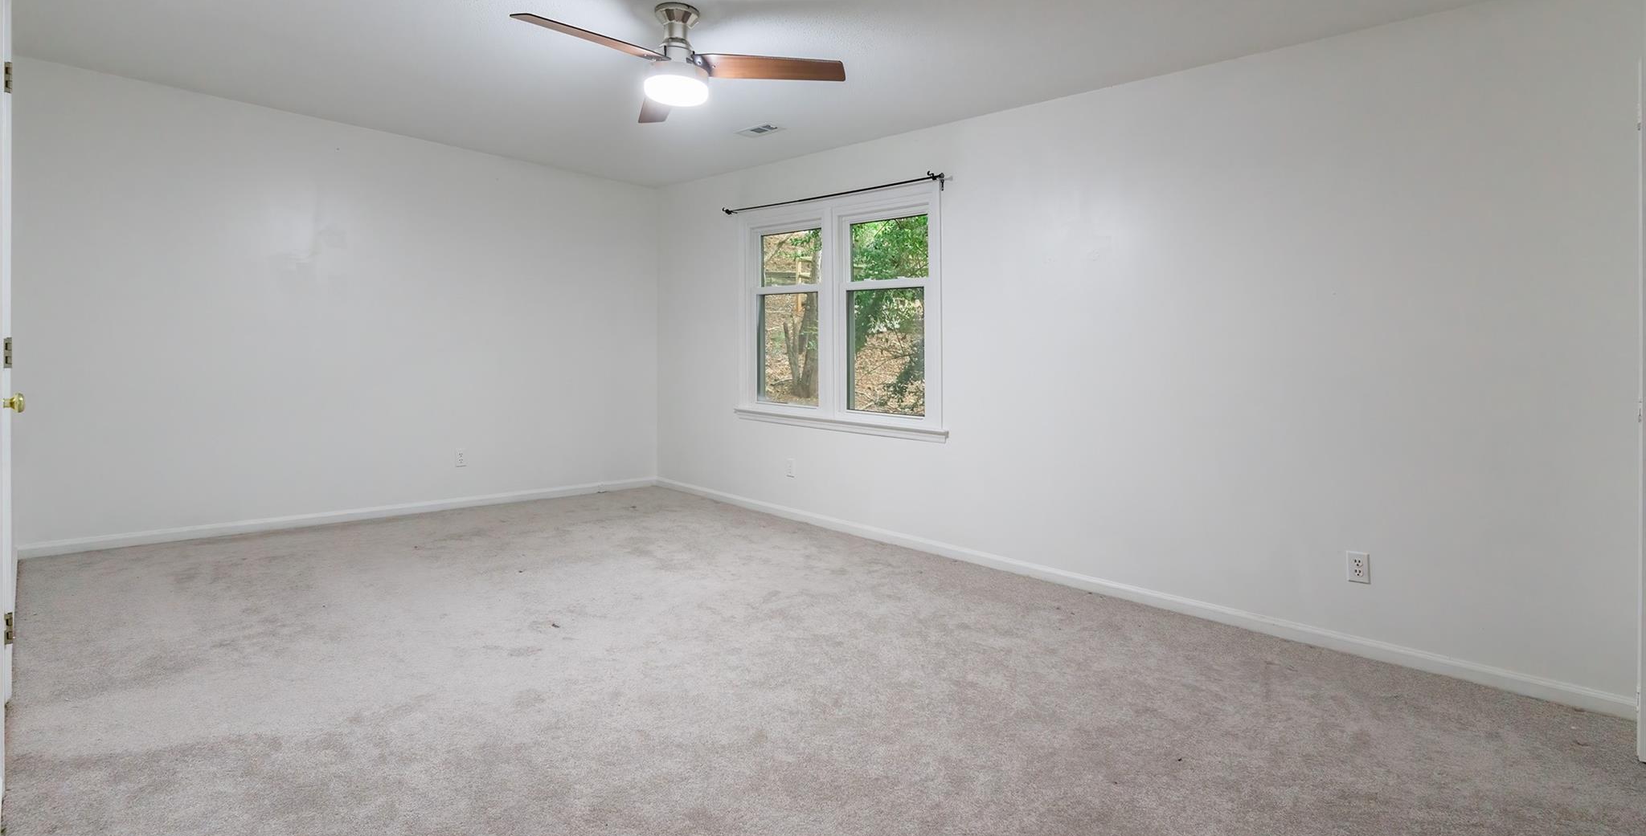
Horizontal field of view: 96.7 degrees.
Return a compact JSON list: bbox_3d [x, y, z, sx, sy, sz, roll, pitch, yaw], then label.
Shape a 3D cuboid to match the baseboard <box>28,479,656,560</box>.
[{"bbox_3d":[-2.634,0.587,4.789,3.549,0.075,0.020,-3,5,-45],"label":"baseboard"}]

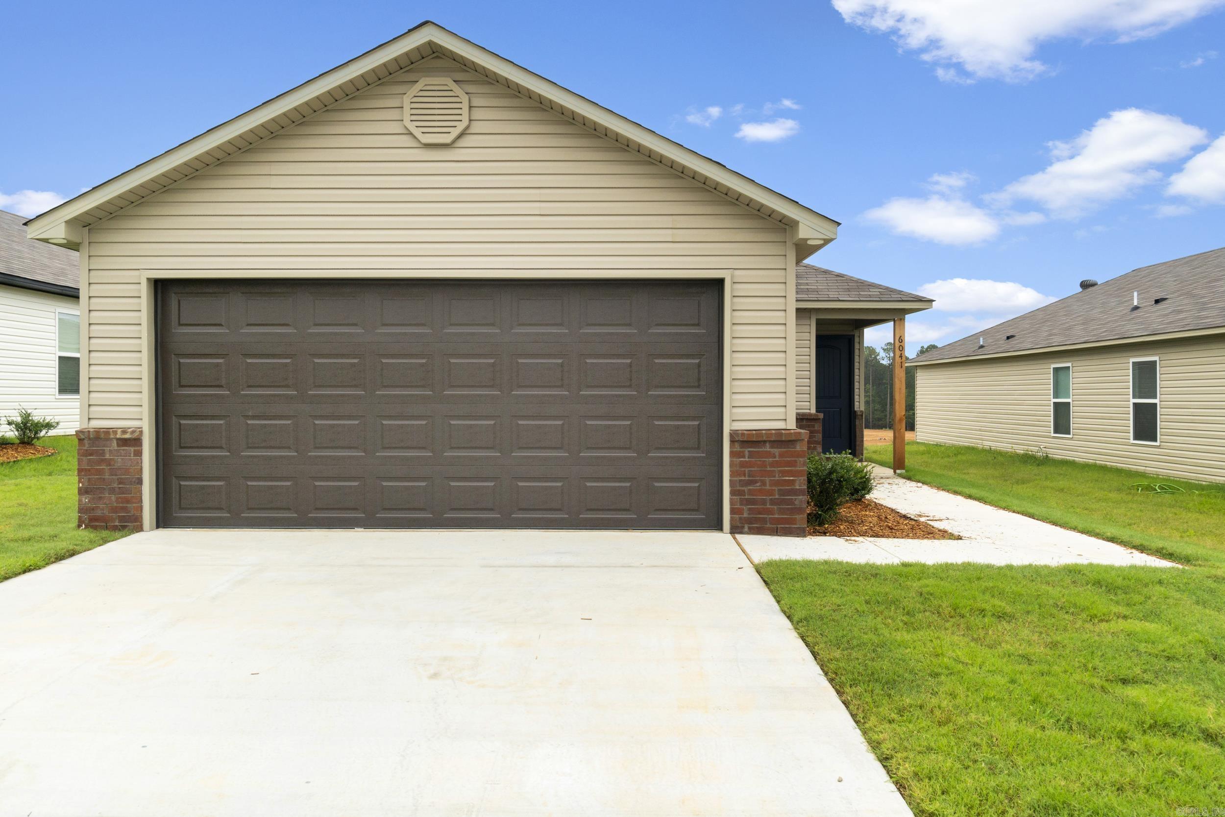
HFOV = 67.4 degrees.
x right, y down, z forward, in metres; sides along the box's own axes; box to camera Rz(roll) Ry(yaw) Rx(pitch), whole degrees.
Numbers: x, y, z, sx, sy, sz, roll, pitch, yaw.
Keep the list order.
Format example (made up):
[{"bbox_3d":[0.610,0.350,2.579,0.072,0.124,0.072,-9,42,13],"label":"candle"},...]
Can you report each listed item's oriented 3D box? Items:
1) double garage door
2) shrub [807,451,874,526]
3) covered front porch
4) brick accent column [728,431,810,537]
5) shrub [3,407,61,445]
[{"bbox_3d":[-1.485,-0.037,7.940,4.870,2.140,0.100,0,1,-1],"label":"double garage door"},{"bbox_3d":[2.080,0.740,8.750,0.750,0.680,0.800,0,1,-1],"label":"shrub"},{"bbox_3d":[3.770,-0.690,14.750,1.950,3.250,2.350,0,1,-1],"label":"covered front porch"},{"bbox_3d":[1.320,0.630,7.800,0.650,0.910,0.320,0,1,-1],"label":"brick accent column"},{"bbox_3d":[-8.680,0.260,13.700,0.780,0.560,0.750,0,1,-1],"label":"shrub"}]

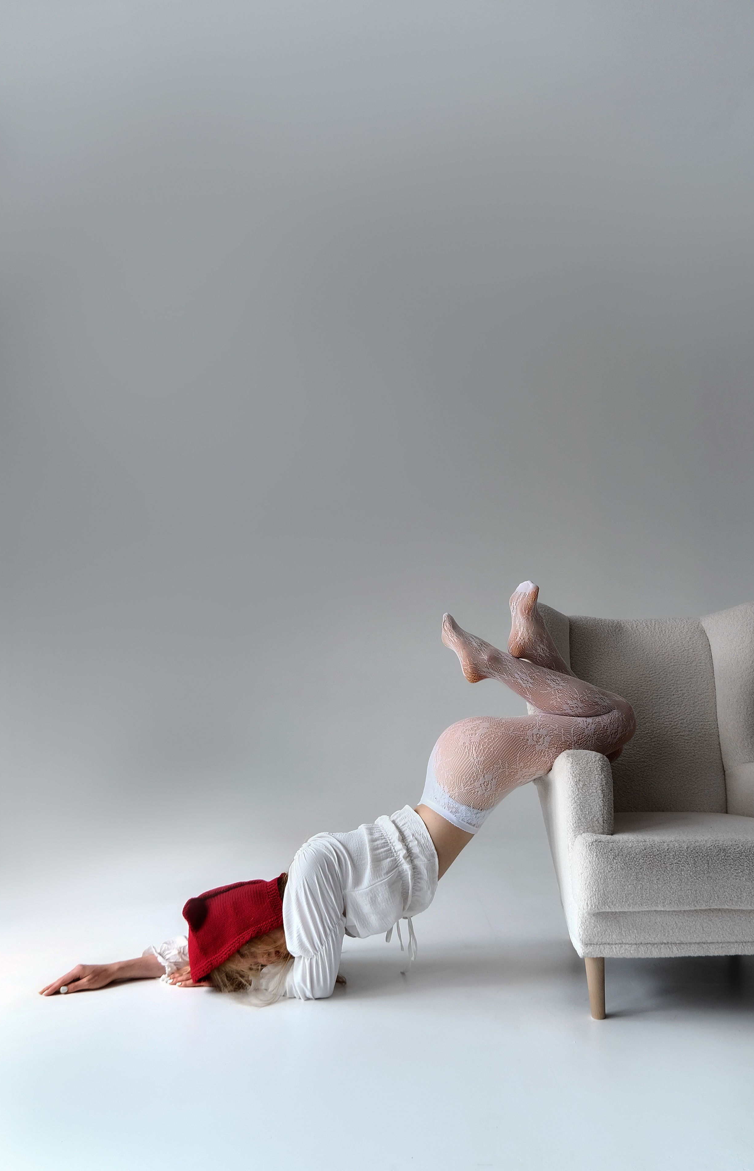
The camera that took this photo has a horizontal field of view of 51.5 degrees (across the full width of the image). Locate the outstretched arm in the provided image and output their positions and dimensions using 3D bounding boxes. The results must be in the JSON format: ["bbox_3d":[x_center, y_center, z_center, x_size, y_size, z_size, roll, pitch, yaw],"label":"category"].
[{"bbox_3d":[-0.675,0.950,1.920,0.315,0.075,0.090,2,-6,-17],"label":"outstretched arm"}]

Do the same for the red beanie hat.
[{"bbox_3d":[-0.362,0.853,1.970,0.255,0.200,0.185,-25,-5,-3],"label":"red beanie hat"}]

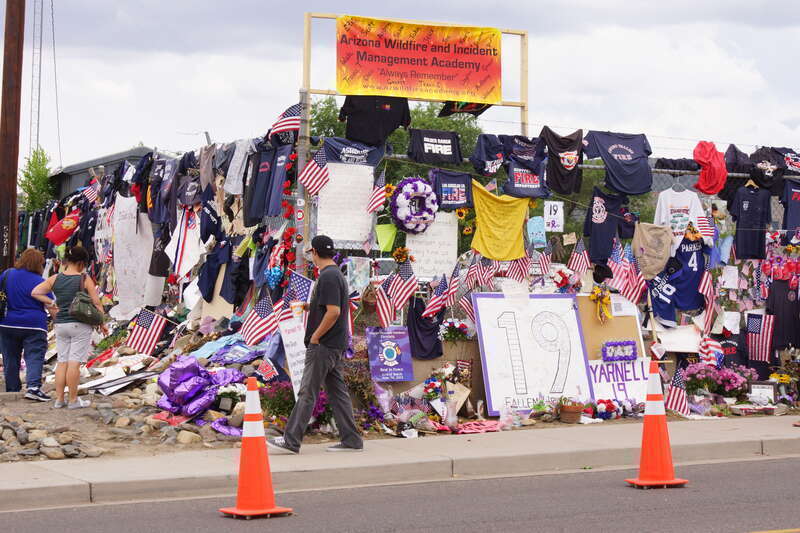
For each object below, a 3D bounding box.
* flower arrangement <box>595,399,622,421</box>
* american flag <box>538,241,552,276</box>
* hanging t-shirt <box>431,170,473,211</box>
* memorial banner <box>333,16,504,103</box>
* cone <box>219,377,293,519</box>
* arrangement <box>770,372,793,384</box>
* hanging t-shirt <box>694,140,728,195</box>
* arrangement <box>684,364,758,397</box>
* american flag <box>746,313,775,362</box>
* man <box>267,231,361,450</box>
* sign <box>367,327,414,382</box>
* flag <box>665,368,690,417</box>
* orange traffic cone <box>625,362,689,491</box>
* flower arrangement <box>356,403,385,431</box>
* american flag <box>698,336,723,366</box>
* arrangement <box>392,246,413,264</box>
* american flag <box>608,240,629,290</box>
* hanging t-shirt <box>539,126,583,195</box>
[{"bbox_3d":[1.946,1.334,17.000,0.260,0.210,0.220,0,0,-32],"label":"flower arrangement"},{"bbox_3d":[1.390,-0.076,17.400,0.140,0.350,0.080,0,0,-32],"label":"american flag"},{"bbox_3d":[0.478,-0.714,16.900,0.400,0.390,0.070,1,1,-28],"label":"hanging t-shirt"},{"bbox_3d":[0.191,-2.031,18.000,1.790,0.755,0.030,1,0,-24],"label":"memorial banner"},{"bbox_3d":[-0.967,1.197,12.150,0.360,0.910,0.360,-1,0,-33],"label":"cone"},{"bbox_3d":[3.707,1.093,17.700,0.190,0.120,0.180,1,1,-28],"label":"arrangement"},{"bbox_3d":[3.204,-1.022,18.800,0.380,0.540,0.150,0,0,-32],"label":"hanging t-shirt"},{"bbox_3d":[3.132,1.114,17.800,0.700,0.360,0.450,1,0,-24],"label":"arrangement"},{"bbox_3d":[3.522,0.694,17.800,0.280,0.470,0.040,1,1,-28],"label":"american flag"},{"bbox_3d":[-0.683,0.631,14.550,0.740,1.720,0.520,0,0,3],"label":"man"},{"bbox_3d":[-0.085,0.785,16.250,0.420,0.500,0.030,1,-13,-28],"label":"sign"},{"bbox_3d":[2.681,1.217,17.600,0.270,0.470,0.120,1,0,-25],"label":"flag"},{"bbox_3d":[1.886,1.156,13.430,0.380,0.914,0.380,1,0,-17],"label":"orange traffic cone"},{"bbox_3d":[-0.244,1.284,15.600,0.220,0.230,0.200,1,1,-28],"label":"flower arrangement"},{"bbox_3d":[3.167,0.867,18.579,0.212,0.306,0.120,0,-1,-28],"label":"american flag"},{"bbox_3d":[0.024,-0.106,17.600,0.200,0.180,0.140,1,0,-24],"label":"arrangement"},{"bbox_3d":[2.123,-0.010,17.700,0.200,0.480,0.100,0,0,-32],"label":"american flag"},{"bbox_3d":[1.595,-1.053,18.100,0.520,0.690,0.160,1,0,-30],"label":"hanging t-shirt"}]

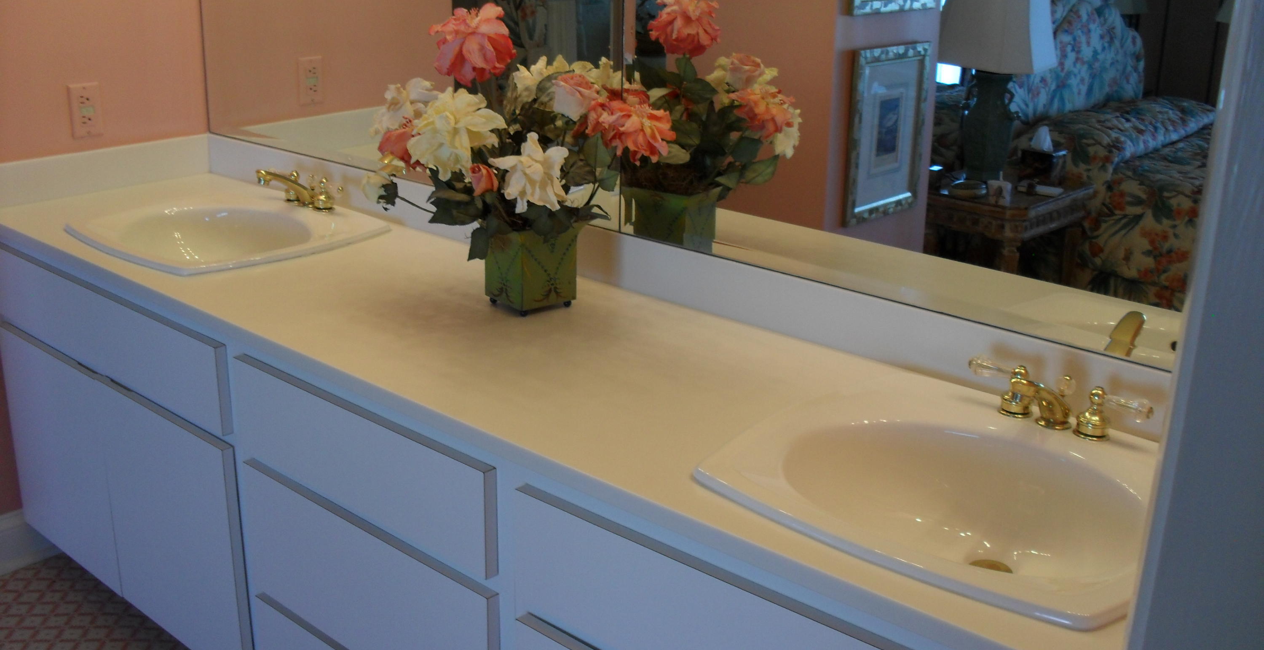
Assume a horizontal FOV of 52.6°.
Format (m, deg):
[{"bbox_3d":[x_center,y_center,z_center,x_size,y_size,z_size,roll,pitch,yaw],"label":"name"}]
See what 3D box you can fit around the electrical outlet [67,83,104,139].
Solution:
[{"bbox_3d":[-1.145,-0.449,2.678,0.010,0.114,0.070,17,24,39],"label":"electrical outlet"}]

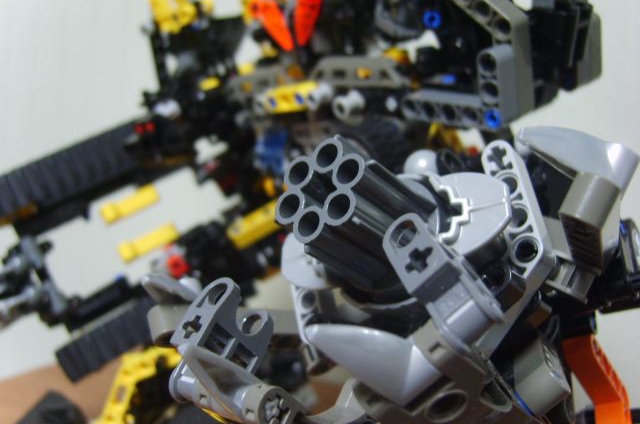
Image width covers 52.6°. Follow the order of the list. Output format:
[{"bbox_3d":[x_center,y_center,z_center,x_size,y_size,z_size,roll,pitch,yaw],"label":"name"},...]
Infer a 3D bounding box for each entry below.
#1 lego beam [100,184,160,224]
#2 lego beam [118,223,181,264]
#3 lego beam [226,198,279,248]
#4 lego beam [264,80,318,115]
[{"bbox_3d":[-0.076,-0.003,0.259,0.022,0.008,0.008,-31,20,-36],"label":"lego beam"},{"bbox_3d":[-0.068,0.012,0.259,0.022,0.008,0.008,-31,20,-36],"label":"lego beam"},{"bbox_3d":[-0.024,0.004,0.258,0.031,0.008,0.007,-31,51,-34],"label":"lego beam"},{"bbox_3d":[-0.011,-0.045,0.259,0.024,0.007,0.008,0,30,45],"label":"lego beam"}]

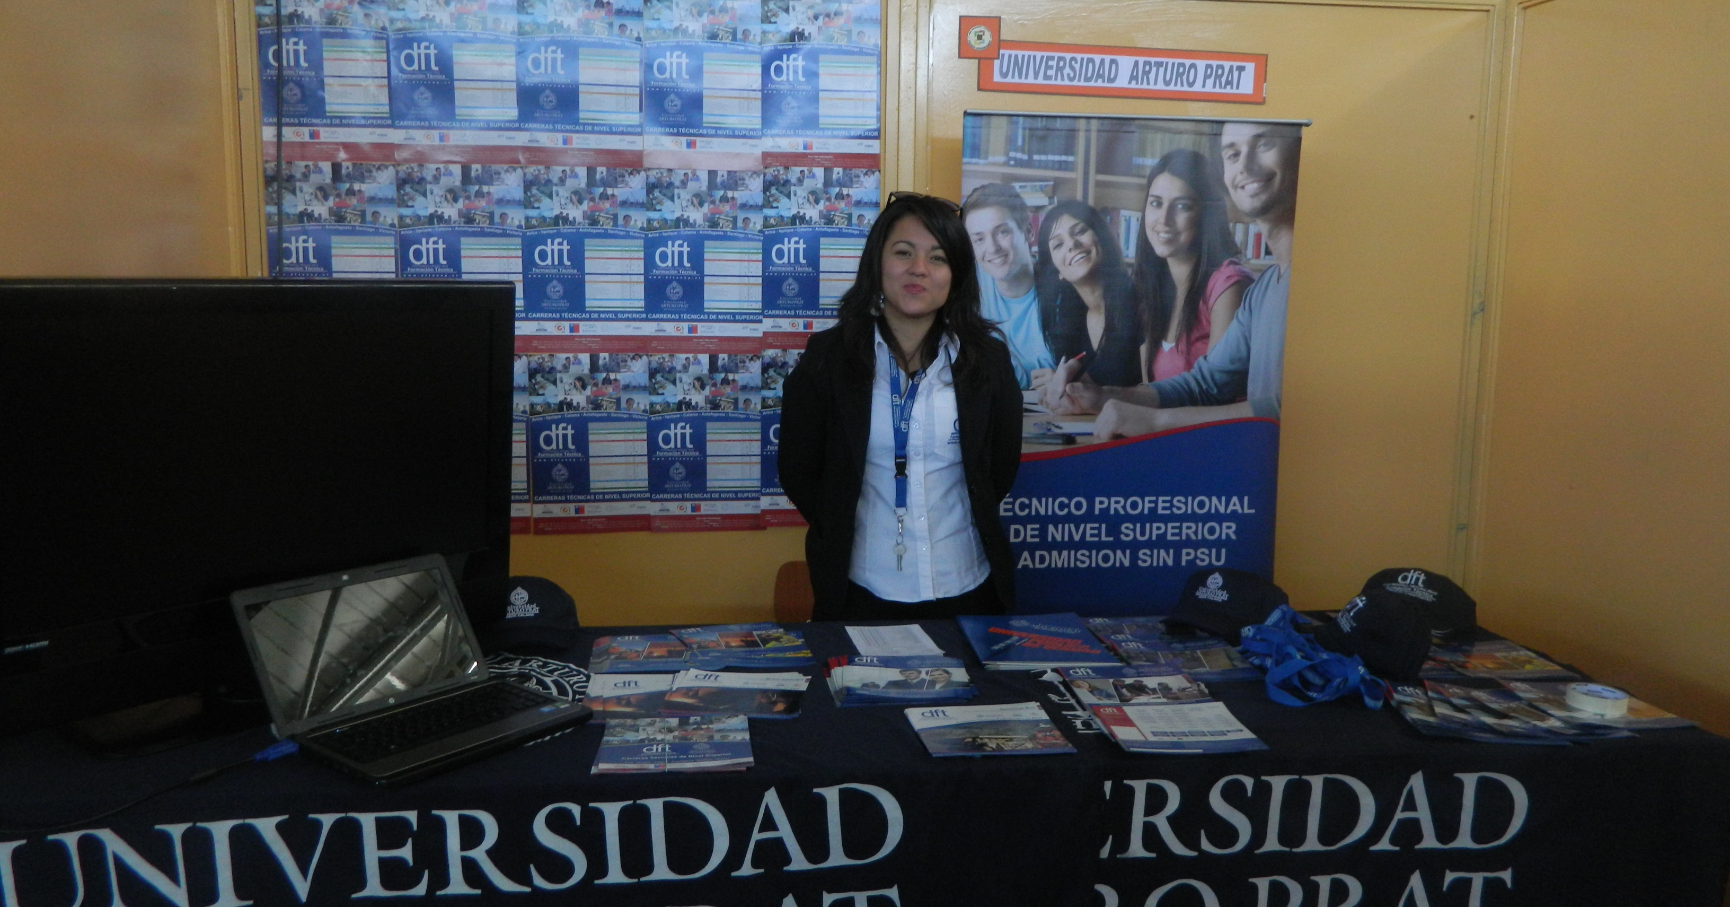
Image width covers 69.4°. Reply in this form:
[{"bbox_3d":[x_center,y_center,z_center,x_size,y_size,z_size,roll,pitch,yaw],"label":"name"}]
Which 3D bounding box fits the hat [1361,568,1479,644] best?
[{"bbox_3d":[1.014,0.261,2.302,0.190,0.118,0.265,7,10,40],"label":"hat"}]

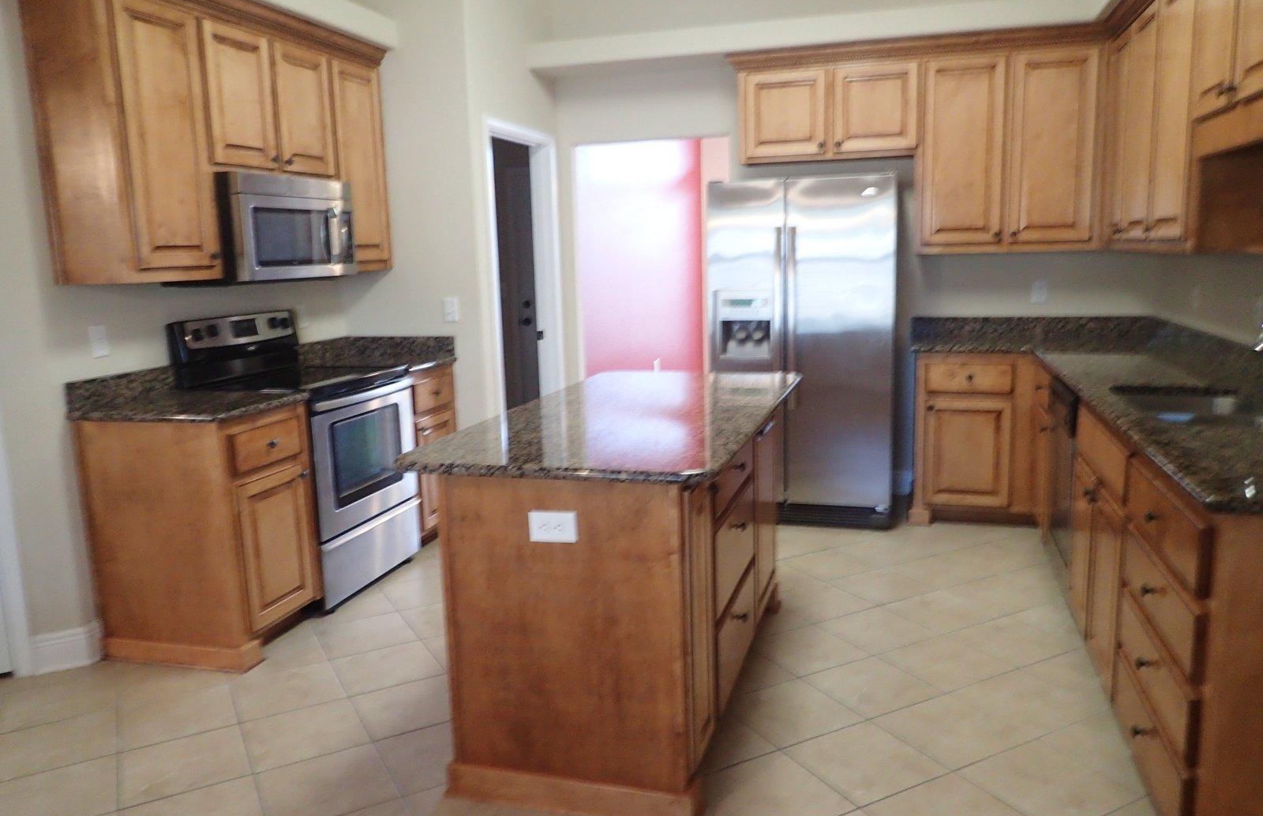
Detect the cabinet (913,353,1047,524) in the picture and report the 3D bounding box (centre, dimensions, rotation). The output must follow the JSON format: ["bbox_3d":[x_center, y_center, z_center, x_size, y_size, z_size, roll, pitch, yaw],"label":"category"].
[{"bbox_3d":[1.770,0.123,4.794,0.570,0.883,0.628,1,10,17],"label":"cabinet"}]

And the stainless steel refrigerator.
[{"bbox_3d":[0.937,-0.313,4.857,0.905,1.745,0.740,1,10,17],"label":"stainless steel refrigerator"}]

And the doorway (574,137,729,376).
[{"bbox_3d":[0.162,-0.548,5.539,0.930,2.060,0.140,1,10,17],"label":"doorway"}]

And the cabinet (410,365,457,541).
[{"bbox_3d":[-1.228,0.245,4.572,0.634,0.883,0.411,1,10,17],"label":"cabinet"}]

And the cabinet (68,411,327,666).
[{"bbox_3d":[-1.587,0.452,3.425,0.634,0.883,0.481,1,10,17],"label":"cabinet"}]

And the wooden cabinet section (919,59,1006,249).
[{"bbox_3d":[1.699,-1.291,4.688,0.392,0.910,0.343,1,10,17],"label":"wooden cabinet section"}]

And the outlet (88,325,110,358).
[{"bbox_3d":[-1.933,-0.240,3.309,0.010,0.116,0.072,1,10,17],"label":"outlet"}]

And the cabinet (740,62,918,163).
[{"bbox_3d":[1.060,-1.547,4.872,0.900,0.464,0.333,1,10,17],"label":"cabinet"}]

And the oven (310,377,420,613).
[{"bbox_3d":[-1.386,0.335,3.990,0.610,0.870,0.760,1,10,17],"label":"oven"}]

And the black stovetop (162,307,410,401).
[{"bbox_3d":[-1.404,-0.247,3.896,0.610,0.310,0.760,1,10,17],"label":"black stovetop"}]

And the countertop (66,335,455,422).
[{"bbox_3d":[-1.427,-0.147,3.878,0.620,0.150,1.700,1,10,17],"label":"countertop"}]

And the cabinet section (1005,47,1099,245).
[{"bbox_3d":[2.077,-1.282,4.574,0.398,0.910,0.343,1,10,17],"label":"cabinet section"}]

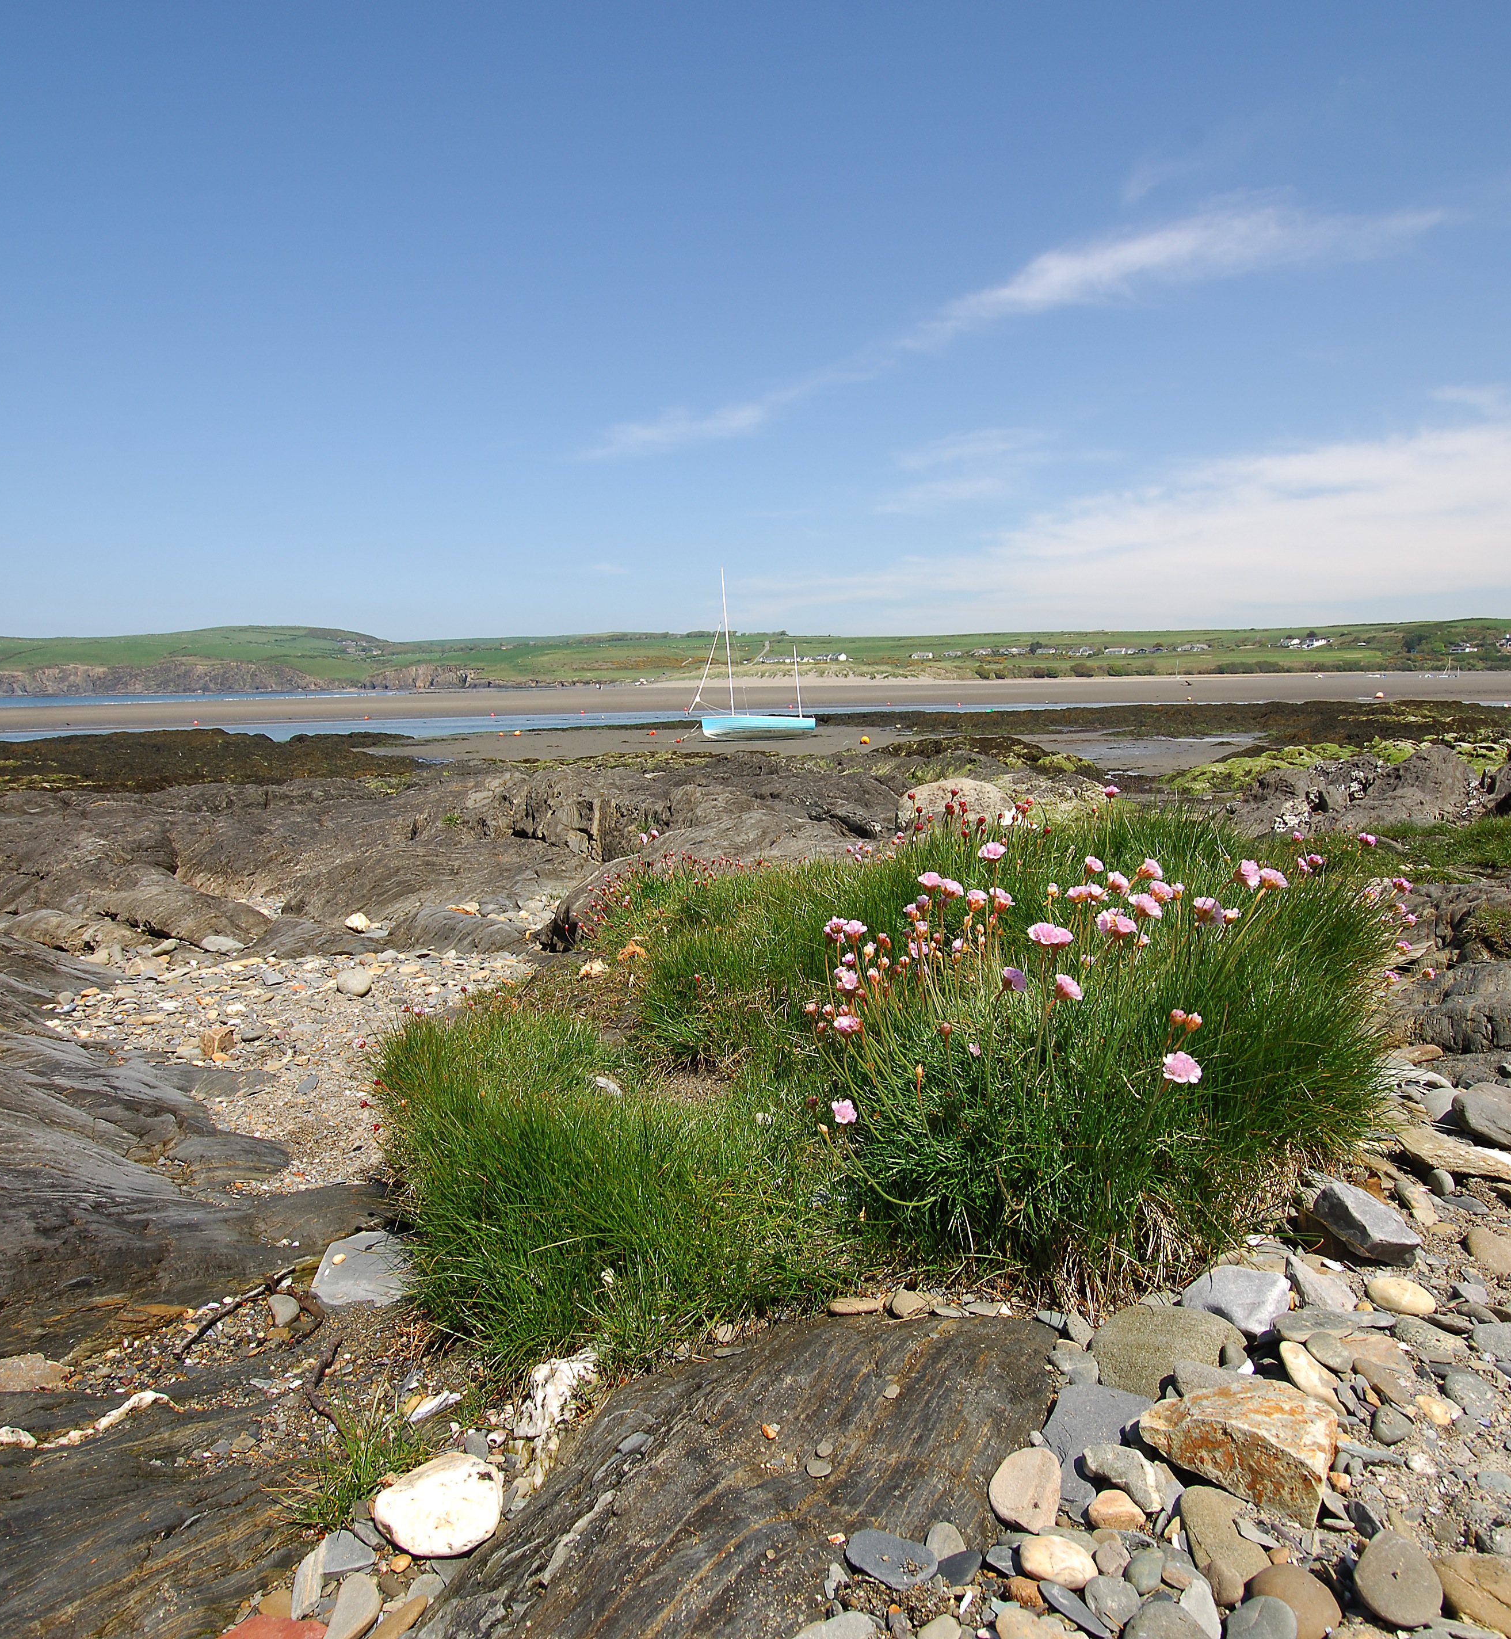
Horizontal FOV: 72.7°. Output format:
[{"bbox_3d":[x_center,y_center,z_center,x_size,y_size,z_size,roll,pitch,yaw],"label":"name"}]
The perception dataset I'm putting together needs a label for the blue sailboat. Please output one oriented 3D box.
[{"bbox_3d":[-0.156,-7.300,45.505,5.650,7.500,1.950,-1,8,-2],"label":"blue sailboat"}]

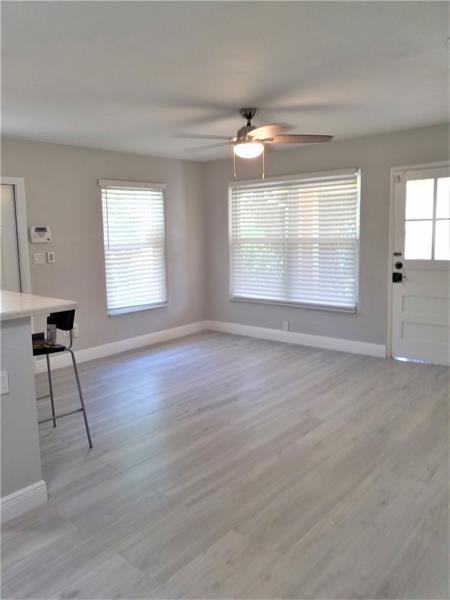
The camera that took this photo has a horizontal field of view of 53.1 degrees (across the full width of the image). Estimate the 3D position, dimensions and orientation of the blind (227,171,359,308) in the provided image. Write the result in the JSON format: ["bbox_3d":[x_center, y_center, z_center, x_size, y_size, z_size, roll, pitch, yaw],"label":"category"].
[{"bbox_3d":[0.798,-0.720,5.773,1.910,1.590,0.110,6,10,40],"label":"blind"}]

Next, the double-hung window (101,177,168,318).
[{"bbox_3d":[-1.098,-0.662,5.669,0.080,1.600,0.970,6,10,40],"label":"double-hung window"}]

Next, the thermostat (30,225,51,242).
[{"bbox_3d":[-1.925,-0.683,4.713,0.035,0.165,0.190,6,10,40],"label":"thermostat"}]

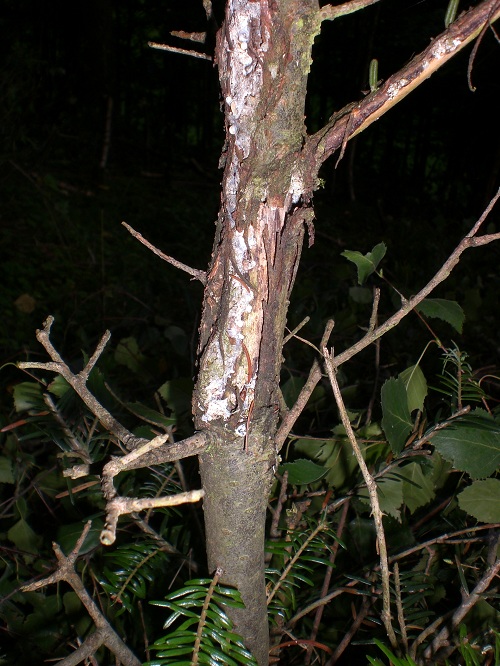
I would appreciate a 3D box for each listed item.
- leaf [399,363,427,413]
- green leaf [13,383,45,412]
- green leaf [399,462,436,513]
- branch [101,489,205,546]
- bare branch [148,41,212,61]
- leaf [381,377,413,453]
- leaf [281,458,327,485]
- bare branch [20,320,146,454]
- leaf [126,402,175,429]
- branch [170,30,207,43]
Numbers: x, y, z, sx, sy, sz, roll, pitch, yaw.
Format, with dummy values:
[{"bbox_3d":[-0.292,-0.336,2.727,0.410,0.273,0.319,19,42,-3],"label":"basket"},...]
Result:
[{"bbox_3d":[0.138,0.047,0.620,0.024,0.041,0.020,0,15,0],"label":"leaf"},{"bbox_3d":[-0.191,0.056,0.630,0.028,0.026,0.020,0,15,0],"label":"green leaf"},{"bbox_3d":[0.147,0.134,0.640,0.030,0.045,0.020,0,15,0],"label":"green leaf"},{"bbox_3d":[-0.063,0.119,0.470,0.067,0.037,0.040,0,15,0],"label":"branch"},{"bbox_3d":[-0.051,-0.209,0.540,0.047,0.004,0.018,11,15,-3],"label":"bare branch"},{"bbox_3d":[0.118,0.066,0.590,0.026,0.061,0.025,7,16,24],"label":"leaf"},{"bbox_3d":[0.045,0.116,0.610,0.038,0.022,0.025,0,15,0],"label":"leaf"},{"bbox_3d":[-0.127,0.038,0.550,0.095,0.101,0.050,0,15,0],"label":"bare branch"},{"bbox_3d":[-0.091,0.076,0.670,0.044,0.024,0.025,0,15,0],"label":"leaf"},{"bbox_3d":[-0.048,-0.231,0.570,0.029,0.006,0.015,8,15,-2],"label":"branch"}]

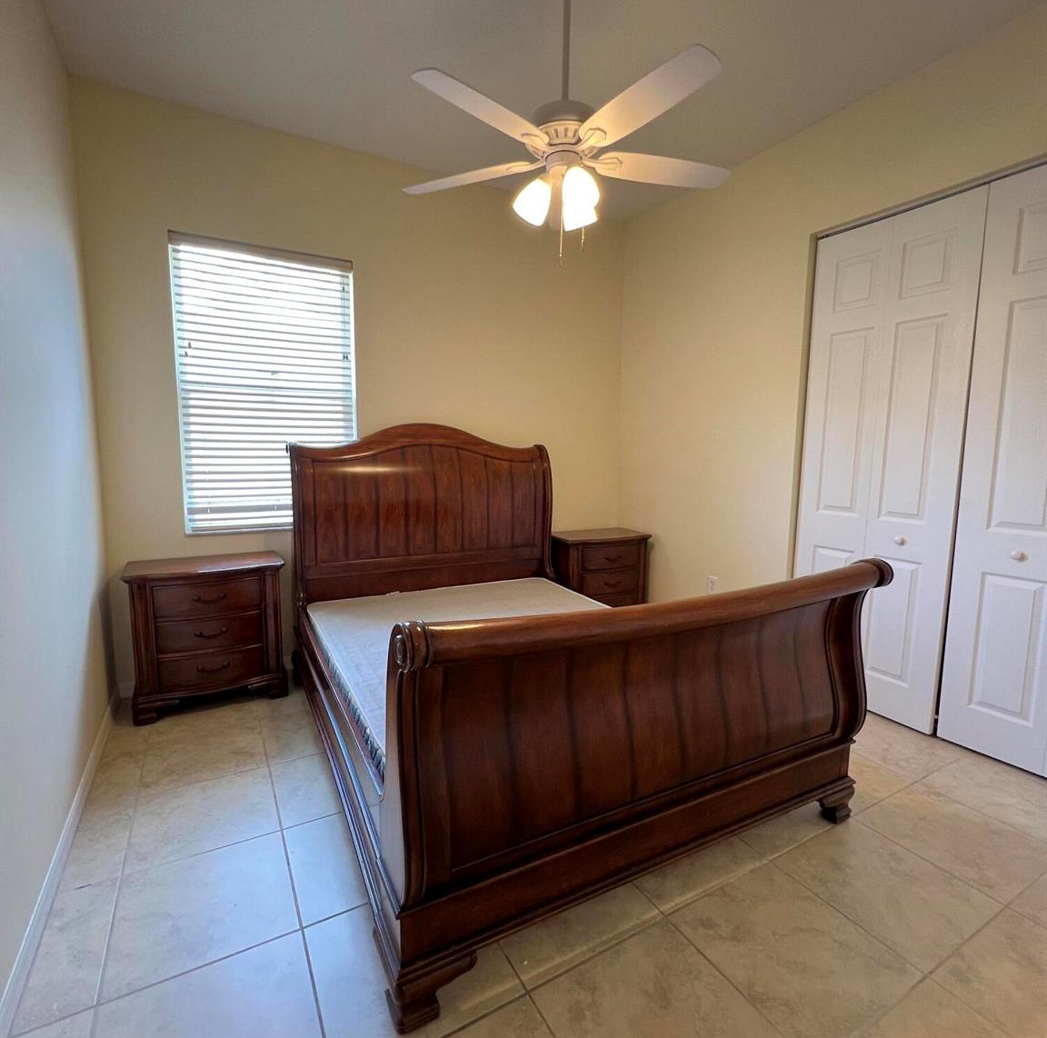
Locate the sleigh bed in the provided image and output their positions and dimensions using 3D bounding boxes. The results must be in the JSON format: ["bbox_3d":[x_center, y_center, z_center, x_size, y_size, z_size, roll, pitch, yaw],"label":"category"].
[{"bbox_3d":[-0.057,0.249,2.479,1.743,1.556,2.407,-2,6,-29],"label":"sleigh bed"}]

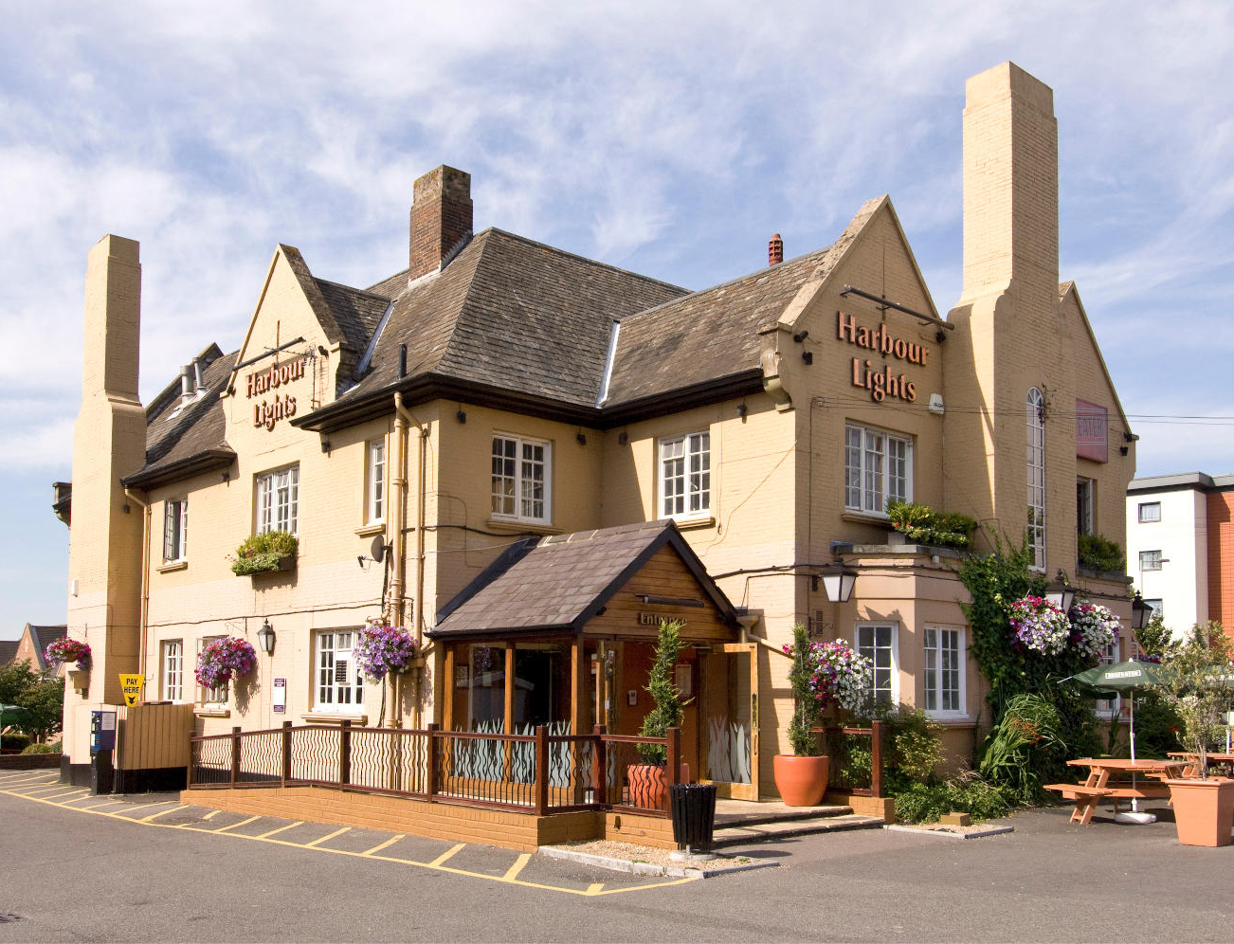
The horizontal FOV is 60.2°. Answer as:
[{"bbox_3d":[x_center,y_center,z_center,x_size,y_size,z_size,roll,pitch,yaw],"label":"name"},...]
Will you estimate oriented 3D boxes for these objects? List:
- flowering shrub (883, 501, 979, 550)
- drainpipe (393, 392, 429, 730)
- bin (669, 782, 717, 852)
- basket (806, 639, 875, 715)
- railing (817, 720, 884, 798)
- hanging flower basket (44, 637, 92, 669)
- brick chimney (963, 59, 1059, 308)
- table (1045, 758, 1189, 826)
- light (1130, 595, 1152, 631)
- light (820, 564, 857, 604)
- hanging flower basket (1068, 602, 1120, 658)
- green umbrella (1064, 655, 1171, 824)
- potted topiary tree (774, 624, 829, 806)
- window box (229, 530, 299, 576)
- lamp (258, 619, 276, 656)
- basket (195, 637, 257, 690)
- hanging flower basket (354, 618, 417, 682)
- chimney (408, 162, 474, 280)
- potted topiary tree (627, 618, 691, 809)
[{"bbox_3d":[4.613,0.781,15.600,1.550,0.620,0.620,8,-11,-44],"label":"flowering shrub"},{"bbox_3d":[-2.910,1.408,15.100,0.250,5.200,0.620,7,-9,-41],"label":"drainpipe"},{"bbox_3d":[0.747,3.375,10.400,0.450,0.700,0.450,0,-7,0],"label":"bin"},{"bbox_3d":[2.953,2.688,14.100,0.880,0.980,0.850,0,-7,0],"label":"basket"},{"bbox_3d":[3.175,3.944,14.600,0.130,1.050,1.100,8,-11,-42],"label":"railing"},{"bbox_3d":[-10.522,3.458,20.400,0.850,0.580,0.850,8,-11,-42],"label":"hanging flower basket"},{"bbox_3d":[5.990,-4.388,16.300,1.250,3.300,0.780,7,-9,-42],"label":"brick chimney"},{"bbox_3d":[6.761,4.214,14.200,2.050,0.750,2.050,3,-7,-20],"label":"table"},{"bbox_3d":[9.285,2.464,18.900,0.470,0.660,0.500,8,-11,-44],"label":"light"},{"bbox_3d":[2.926,1.481,14.100,0.370,0.550,0.380,7,-9,-42],"label":"light"},{"bbox_3d":[8.285,2.733,18.500,0.920,0.980,0.880,7,-9,-42],"label":"hanging flower basket"},{"bbox_3d":[7.061,3.703,14.700,1.800,2.220,1.800,8,-11,-44],"label":"green umbrella"},{"bbox_3d":[2.397,3.145,13.800,0.720,2.300,0.720,0,-8,0],"label":"potted topiary tree"},{"bbox_3d":[-5.862,1.357,17.700,0.500,0.620,1.150,8,-11,-42],"label":"window box"},{"bbox_3d":[-5.783,2.735,17.600,0.380,0.600,0.300,8,-11,-42],"label":"lamp"},{"bbox_3d":[-6.830,3.327,18.600,0.880,0.920,0.980,7,-9,-41],"label":"basket"},{"bbox_3d":[-3.270,2.490,15.000,0.820,0.900,0.850,0,-7,0],"label":"hanging flower basket"},{"bbox_3d":[-3.247,-4.587,19.700,0.660,1.950,0.950,7,-9,-41],"label":"chimney"},{"bbox_3d":[0.511,2.865,12.900,0.740,2.270,0.740,0,-7,0],"label":"potted topiary tree"}]

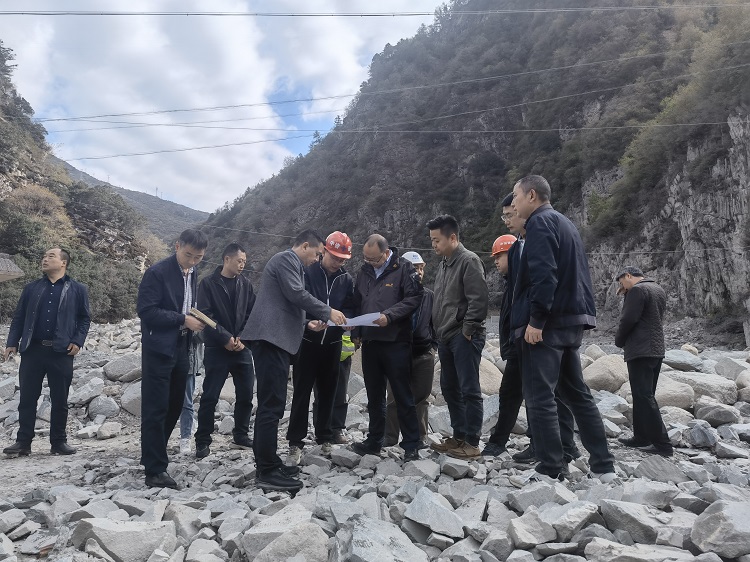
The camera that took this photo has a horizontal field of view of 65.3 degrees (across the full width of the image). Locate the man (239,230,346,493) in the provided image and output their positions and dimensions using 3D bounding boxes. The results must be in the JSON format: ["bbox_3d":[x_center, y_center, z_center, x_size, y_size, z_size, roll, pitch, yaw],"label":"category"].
[{"bbox_3d":[-0.528,0.488,3.789,0.640,1.660,0.500,2,-7,-16],"label":"man"}]

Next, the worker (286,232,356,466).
[{"bbox_3d":[-0.409,0.477,4.385,0.550,1.710,0.450,3,-7,-20],"label":"worker"}]

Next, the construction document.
[{"bbox_3d":[-0.155,0.270,4.050,0.400,0.080,0.280,0,-7,0],"label":"construction document"}]

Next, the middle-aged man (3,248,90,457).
[{"bbox_3d":[-2.745,0.571,4.901,0.660,1.710,0.400,2,-7,-17],"label":"middle-aged man"}]

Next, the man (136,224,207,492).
[{"bbox_3d":[-1.351,0.487,3.901,0.400,1.690,0.480,-1,-7,6],"label":"man"}]

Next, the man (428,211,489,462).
[{"bbox_3d":[0.609,0.380,4.214,0.420,1.740,0.480,3,-7,-24],"label":"man"}]

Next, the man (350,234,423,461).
[{"bbox_3d":[0.080,0.481,4.443,0.560,1.680,0.460,-3,-8,27],"label":"man"}]

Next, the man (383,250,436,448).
[{"bbox_3d":[0.314,0.574,5.175,0.520,1.710,0.400,3,-8,-27],"label":"man"}]

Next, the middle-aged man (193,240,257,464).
[{"bbox_3d":[-1.203,0.530,4.737,0.520,1.710,0.380,5,-8,-37],"label":"middle-aged man"}]

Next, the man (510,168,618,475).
[{"bbox_3d":[1.096,0.243,3.418,0.520,1.770,0.540,-6,-9,41],"label":"man"}]

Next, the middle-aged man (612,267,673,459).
[{"bbox_3d":[2.427,0.701,5.287,0.480,1.680,0.400,6,-9,-41],"label":"middle-aged man"}]

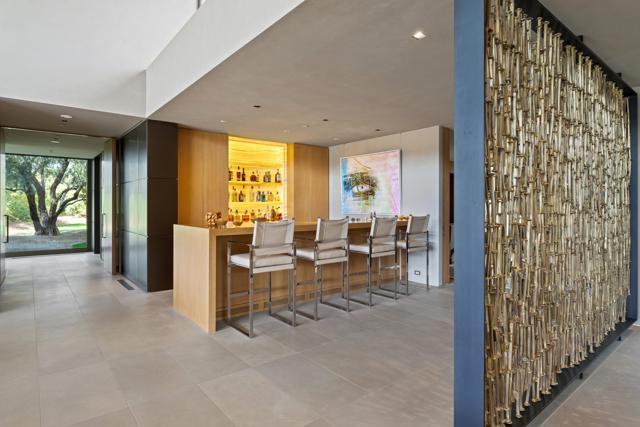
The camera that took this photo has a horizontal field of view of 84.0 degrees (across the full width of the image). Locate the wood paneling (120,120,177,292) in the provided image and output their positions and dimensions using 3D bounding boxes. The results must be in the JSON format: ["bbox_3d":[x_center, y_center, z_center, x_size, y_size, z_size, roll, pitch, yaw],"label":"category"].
[{"bbox_3d":[-3.064,-0.121,6.301,0.440,2.620,1.970,-1,1,-39],"label":"wood paneling"}]

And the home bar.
[{"bbox_3d":[-0.424,-0.109,5.764,3.840,2.620,2.650,-1,1,-39],"label":"home bar"}]

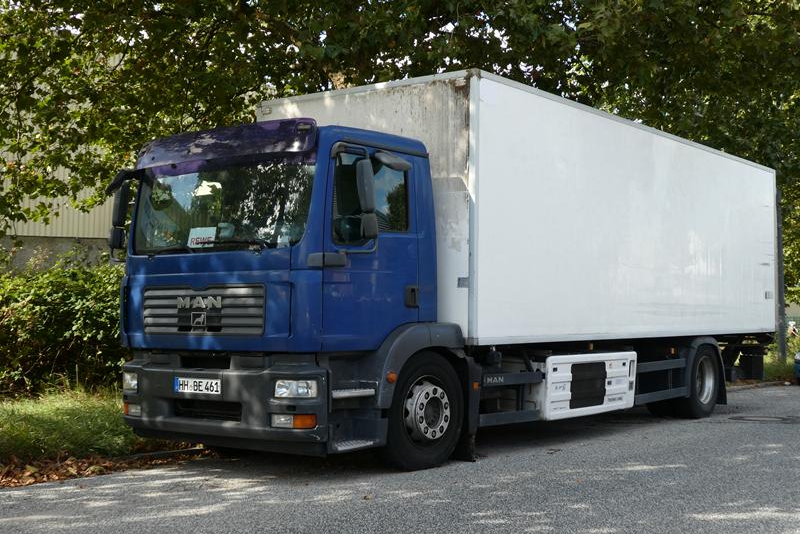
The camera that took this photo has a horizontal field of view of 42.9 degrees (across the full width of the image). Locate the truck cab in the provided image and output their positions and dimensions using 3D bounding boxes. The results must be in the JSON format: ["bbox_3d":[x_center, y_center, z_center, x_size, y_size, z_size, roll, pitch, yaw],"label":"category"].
[{"bbox_3d":[-1.004,0.236,8.379,2.360,2.530,1.800,-1,-3,38],"label":"truck cab"}]

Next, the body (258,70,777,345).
[{"bbox_3d":[1.966,-0.349,12.272,2.600,2.309,7.705,-1,-3,38],"label":"body"}]

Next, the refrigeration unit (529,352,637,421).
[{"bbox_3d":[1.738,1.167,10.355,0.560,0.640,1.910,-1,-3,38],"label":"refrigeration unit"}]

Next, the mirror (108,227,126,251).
[{"bbox_3d":[-2.443,-0.244,8.803,0.110,0.190,0.180,2,-2,-32],"label":"mirror"}]

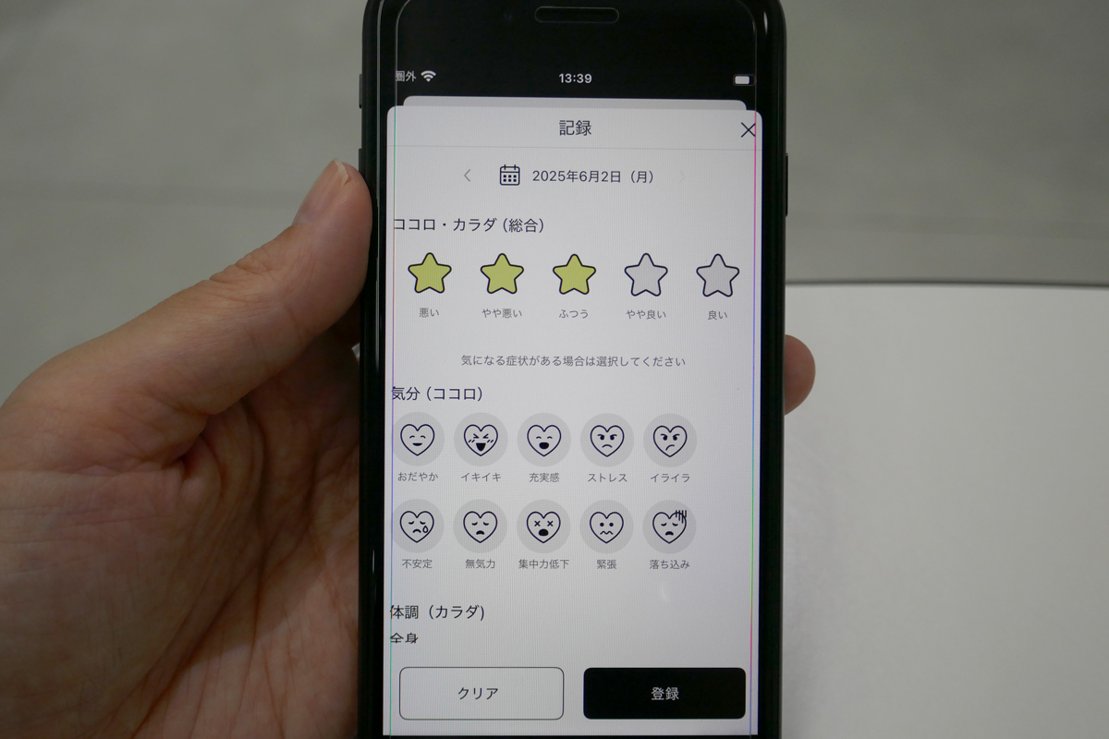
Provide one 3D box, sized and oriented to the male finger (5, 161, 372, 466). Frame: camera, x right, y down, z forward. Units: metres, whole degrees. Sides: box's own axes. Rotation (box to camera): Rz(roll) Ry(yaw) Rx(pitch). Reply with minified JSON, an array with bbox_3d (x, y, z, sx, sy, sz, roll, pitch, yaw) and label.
[{"bbox_3d":[-0.056,-0.004,0.173,0.073,0.025,0.023,-35,7,6],"label":"male finger"}]

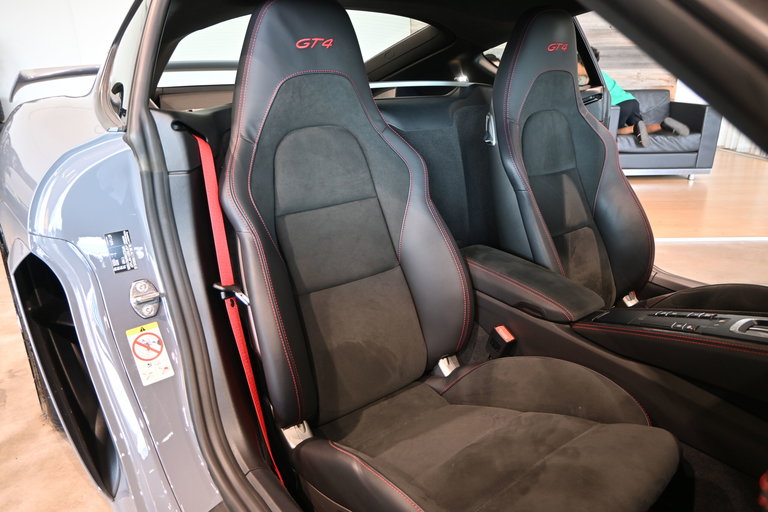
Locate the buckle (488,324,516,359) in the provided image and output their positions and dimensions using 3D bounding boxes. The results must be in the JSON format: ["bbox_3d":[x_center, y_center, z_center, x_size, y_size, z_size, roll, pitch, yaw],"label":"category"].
[{"bbox_3d":[0.267,0.207,1.185,0.028,0.080,0.042,-13,47,-30],"label":"buckle"}]

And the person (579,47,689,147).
[{"bbox_3d":[2.292,-1.500,4.800,0.920,0.850,0.480,7,21,23],"label":"person"}]

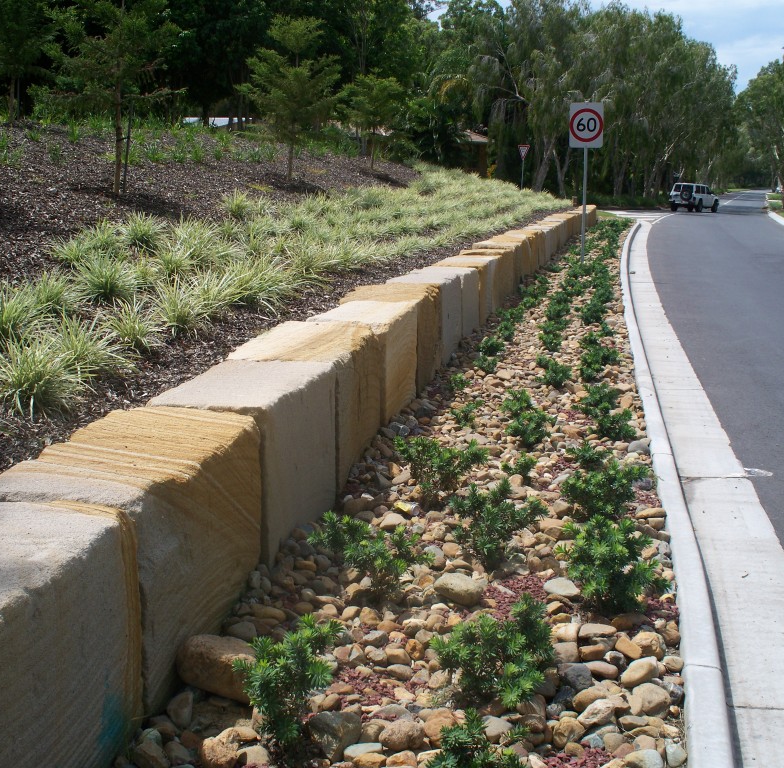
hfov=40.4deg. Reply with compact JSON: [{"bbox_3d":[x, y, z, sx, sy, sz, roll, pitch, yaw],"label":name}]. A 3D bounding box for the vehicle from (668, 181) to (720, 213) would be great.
[{"bbox_3d":[19.686,-12.137,69.300,1.860,1.830,4.880,7,12,32],"label":"vehicle"}]

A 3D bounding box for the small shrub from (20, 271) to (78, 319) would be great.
[{"bbox_3d":[-1.787,-0.513,5.539,0.330,0.230,0.320,0,10,0],"label":"small shrub"}]

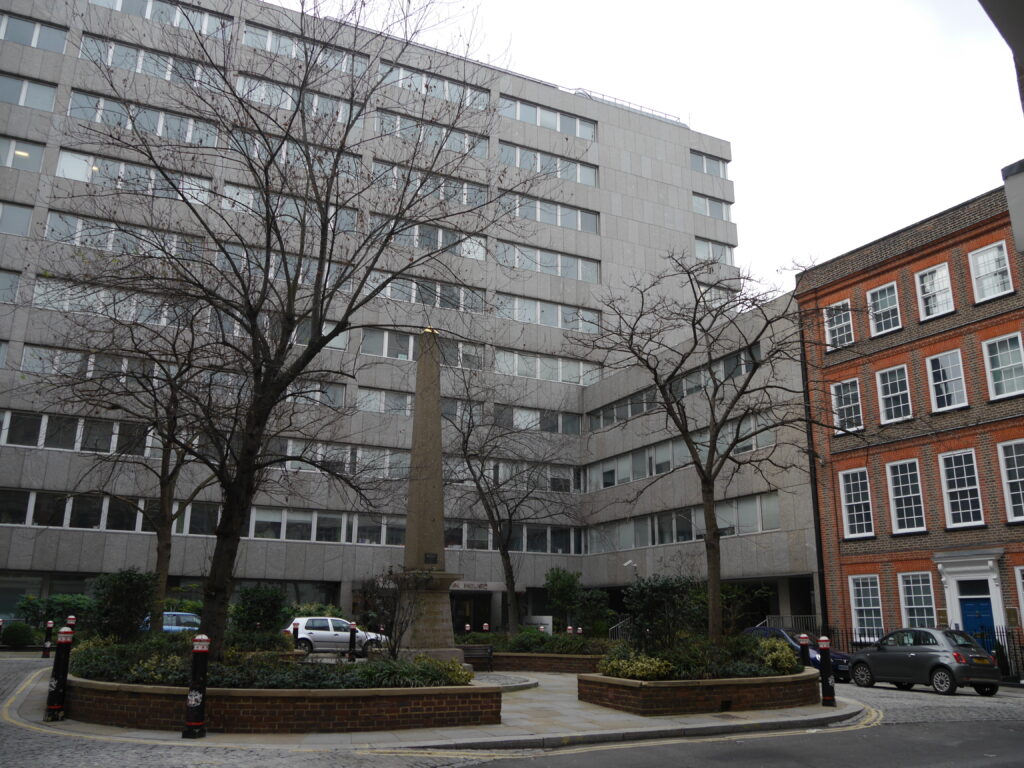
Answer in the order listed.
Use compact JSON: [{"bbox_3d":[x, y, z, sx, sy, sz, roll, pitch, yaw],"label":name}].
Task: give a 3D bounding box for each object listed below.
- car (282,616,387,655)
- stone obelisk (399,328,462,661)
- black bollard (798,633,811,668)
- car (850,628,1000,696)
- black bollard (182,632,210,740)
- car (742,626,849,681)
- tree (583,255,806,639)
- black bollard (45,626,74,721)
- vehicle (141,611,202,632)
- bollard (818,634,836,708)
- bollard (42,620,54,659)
[{"bbox_3d":[-6.645,9.557,31.570,4.150,1.440,1.735,6,-17,-19],"label":"car"},{"bbox_3d":[-2.102,2.655,20.246,1.320,8.450,1.320,8,-17,-23],"label":"stone obelisk"},{"bbox_3d":[6.772,6.377,19.032,0.270,1.220,0.270,1,-16,0],"label":"black bollard"},{"bbox_3d":[10.333,6.998,21.057,1.640,1.490,3.550,8,-18,-24],"label":"car"},{"bbox_3d":[-3.951,3.794,10.438,0.270,1.220,0.270,6,-17,-19],"label":"black bollard"},{"bbox_3d":[8.337,8.068,24.851,1.740,1.460,4.000,9,-18,-26],"label":"car"},{"bbox_3d":[3.834,1.483,17.213,4.700,8.800,4.600,1,-16,0],"label":"tree"},{"bbox_3d":[-6.494,4.165,11.920,0.270,1.230,0.270,9,-18,-26],"label":"black bollard"},{"bbox_3d":[-13.473,9.960,33.126,3.800,1.540,1.700,7,-17,-20],"label":"vehicle"},{"bbox_3d":[5.944,5.430,15.668,0.270,1.220,0.270,-5,-17,19],"label":"bollard"},{"bbox_3d":[-15.990,8.801,28.568,0.270,1.220,0.270,9,-18,-27],"label":"bollard"}]

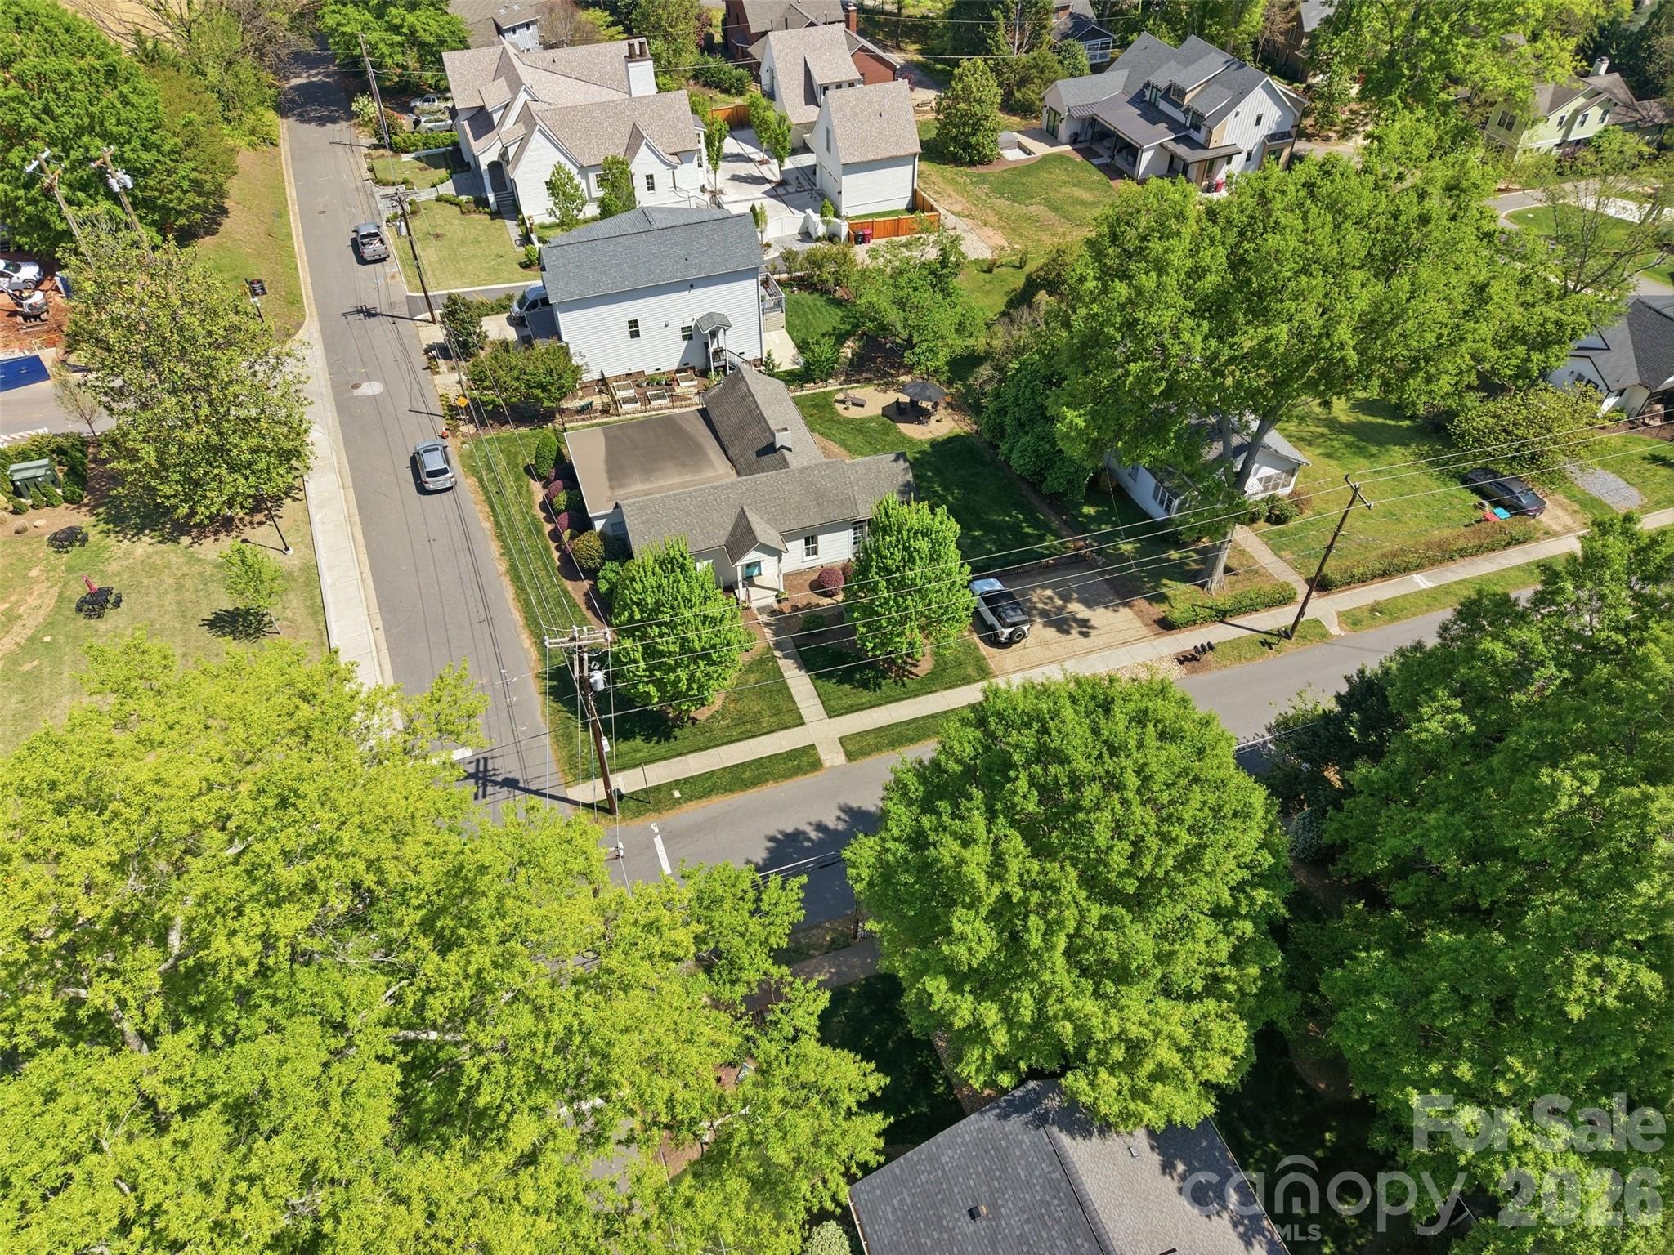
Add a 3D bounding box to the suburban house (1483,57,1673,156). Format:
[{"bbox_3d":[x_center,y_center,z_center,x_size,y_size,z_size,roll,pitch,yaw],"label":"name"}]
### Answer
[{"bbox_3d":[73.477,-51.634,116.332,18.000,8.200,9.500,-13,48,-13],"label":"suburban house"}]

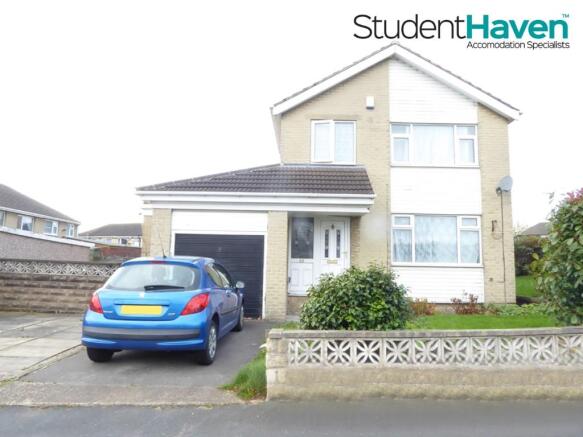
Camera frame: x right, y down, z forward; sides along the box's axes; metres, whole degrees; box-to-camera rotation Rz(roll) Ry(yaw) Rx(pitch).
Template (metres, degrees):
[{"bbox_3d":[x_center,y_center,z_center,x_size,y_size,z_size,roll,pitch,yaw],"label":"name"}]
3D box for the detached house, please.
[{"bbox_3d":[1.340,-0.838,14.055,9.750,7.500,9.250,1,-7,1],"label":"detached house"}]

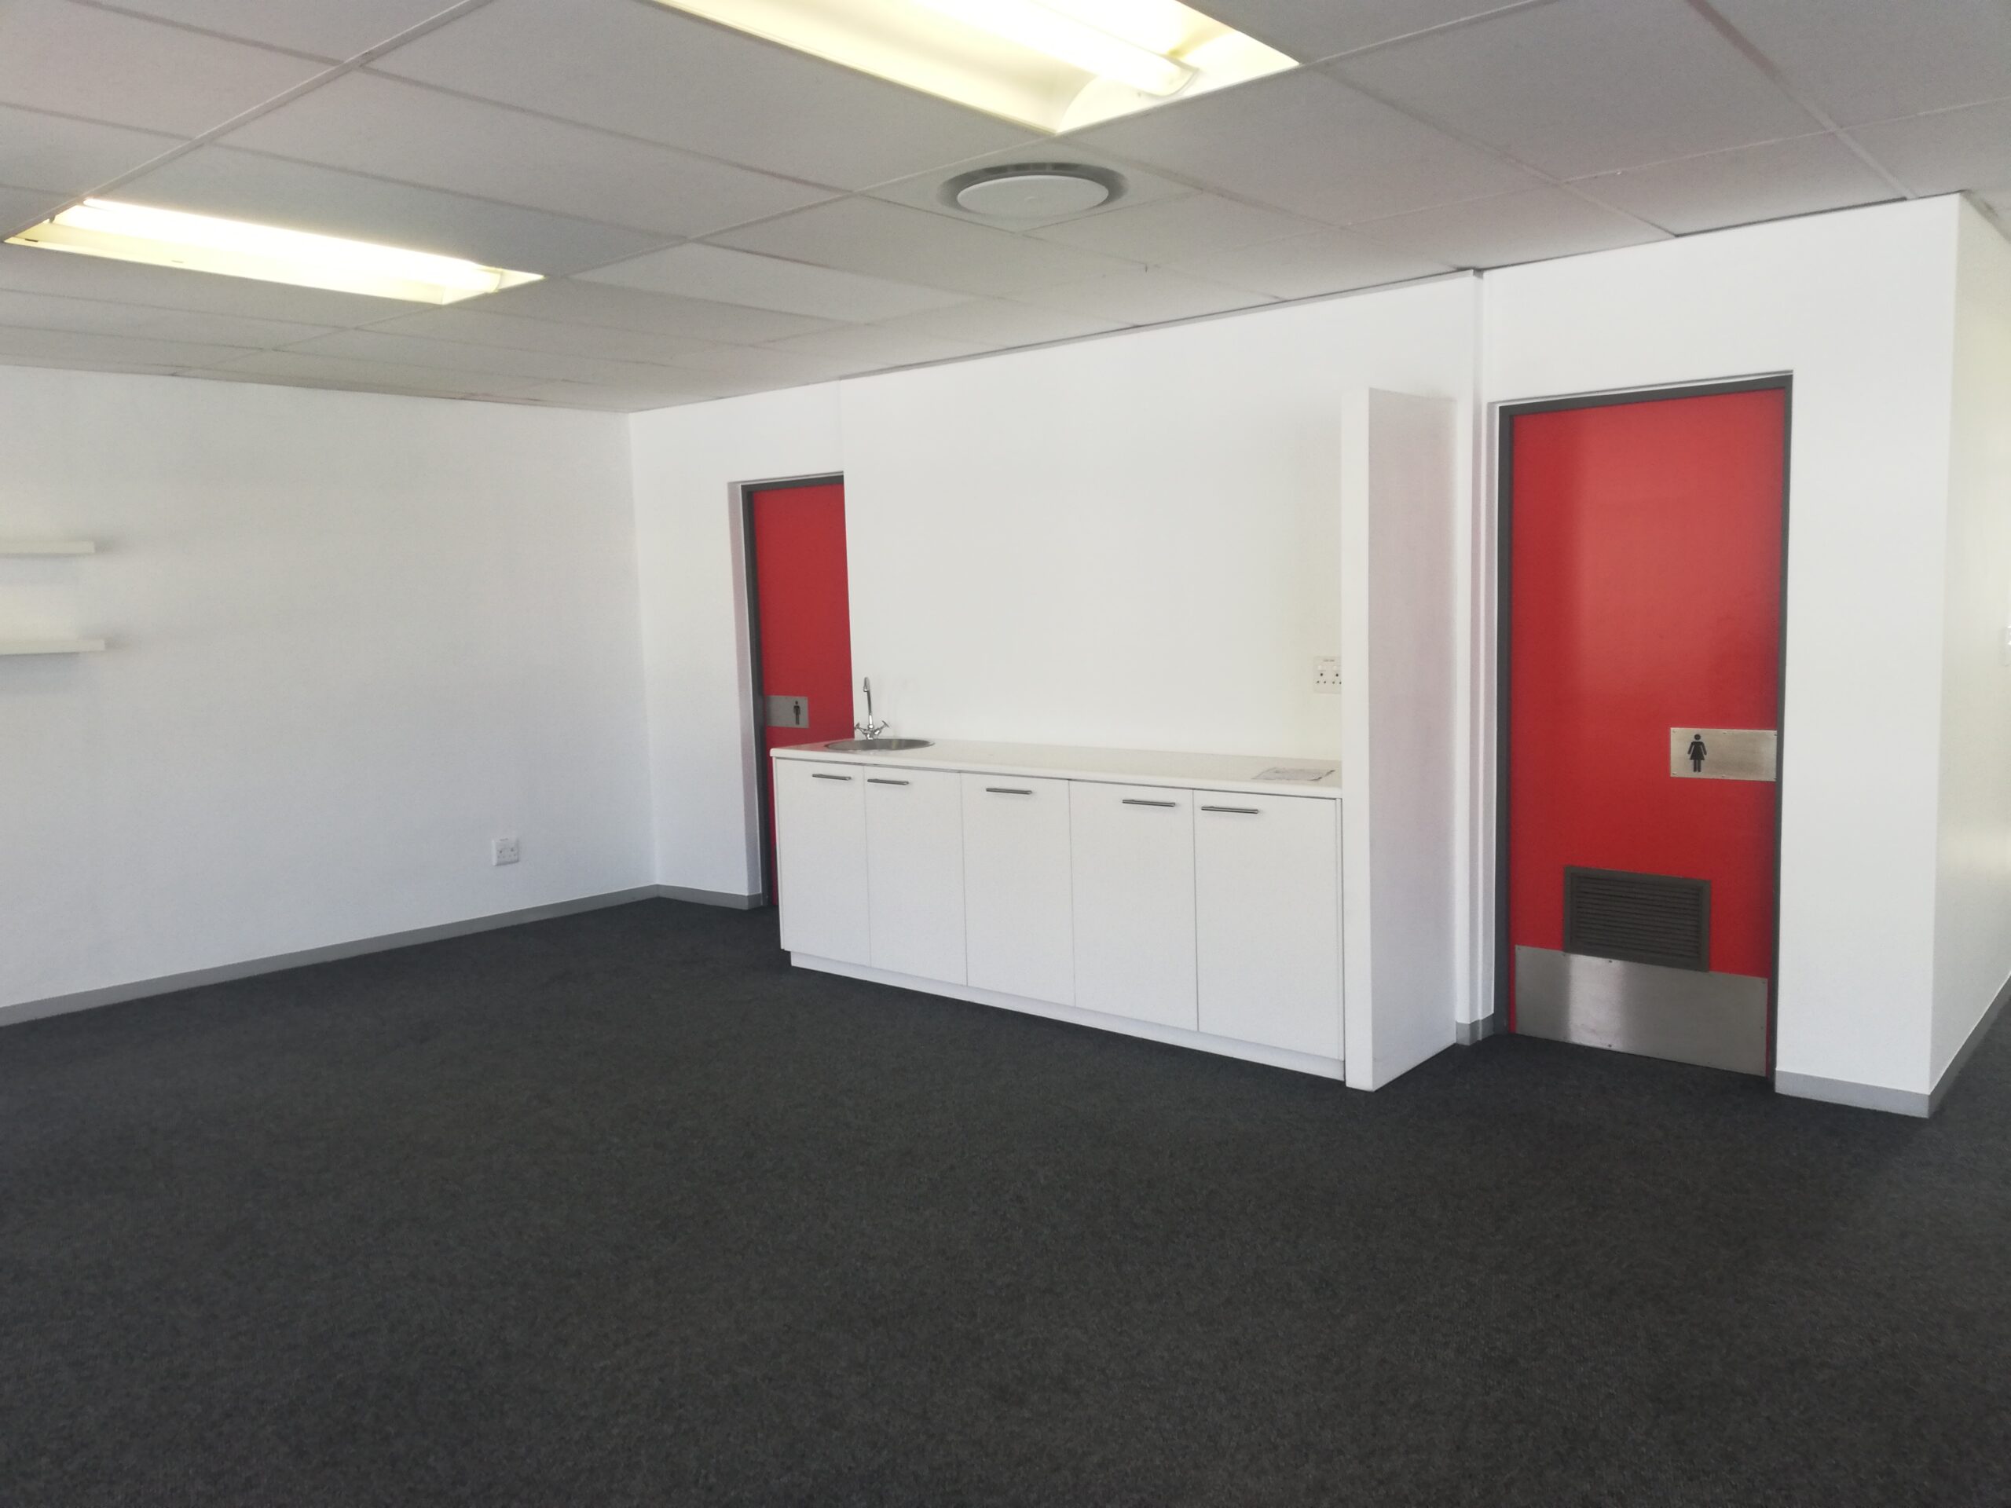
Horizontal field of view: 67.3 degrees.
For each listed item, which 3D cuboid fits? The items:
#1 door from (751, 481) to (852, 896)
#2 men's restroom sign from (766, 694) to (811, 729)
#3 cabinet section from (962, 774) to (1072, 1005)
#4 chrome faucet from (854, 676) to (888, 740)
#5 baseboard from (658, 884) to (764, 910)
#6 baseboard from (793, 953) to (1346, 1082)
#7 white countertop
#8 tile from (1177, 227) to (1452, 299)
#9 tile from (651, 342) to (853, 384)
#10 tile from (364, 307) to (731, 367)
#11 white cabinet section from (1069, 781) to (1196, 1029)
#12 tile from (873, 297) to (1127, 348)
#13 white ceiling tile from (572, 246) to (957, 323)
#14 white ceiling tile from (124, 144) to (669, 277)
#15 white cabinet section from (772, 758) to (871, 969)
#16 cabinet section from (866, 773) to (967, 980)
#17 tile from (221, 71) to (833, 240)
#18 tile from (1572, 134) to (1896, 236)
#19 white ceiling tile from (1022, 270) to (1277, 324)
[{"bbox_3d":[-0.852,-0.231,7.040,0.807,2.013,0.040,3,8,40],"label":"door"},{"bbox_3d":[-1.038,-0.198,7.173,0.300,0.147,0.004,3,8,40],"label":"men's restroom sign"},{"bbox_3d":[0.232,0.441,5.537,0.500,0.788,0.588,3,8,40],"label":"cabinet section"},{"bbox_3d":[-0.572,-0.182,6.316,0.145,0.264,0.165,-2,6,-1],"label":"chrome faucet"},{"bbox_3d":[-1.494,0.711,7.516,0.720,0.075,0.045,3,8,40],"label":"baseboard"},{"bbox_3d":[0.080,0.889,5.390,2.500,0.078,0.020,3,8,40],"label":"baseboard"},{"bbox_3d":[0.212,0.029,5.480,2.547,0.032,0.595,3,8,40],"label":"white countertop"},{"bbox_3d":[0.929,-1.466,4.554,0.588,0.020,0.863,3,8,40],"label":"tile"},{"bbox_3d":[-0.896,-1.581,6.124,0.590,0.018,0.818,3,8,40],"label":"tile"},{"bbox_3d":[-1.572,-1.470,5.315,0.588,0.020,1.188,3,8,40],"label":"tile"},{"bbox_3d":[0.612,0.464,5.212,0.501,0.788,0.588,3,8,40],"label":"white cabinet section"},{"bbox_3d":[0.010,-1.526,5.340,0.590,0.018,0.793,3,8,40],"label":"tile"},{"bbox_3d":[-0.643,-1.424,4.575,0.590,0.018,1.209,3,8,40],"label":"white ceiling tile"},{"bbox_3d":[-1.432,-1.300,3.654,0.590,0.018,1.209,3,8,40],"label":"white ceiling tile"},{"bbox_3d":[-0.528,0.395,6.186,0.503,0.788,0.588,3,8,40],"label":"white cabinet section"},{"bbox_3d":[-0.148,0.418,5.861,0.499,0.788,0.588,3,8,40],"label":"cabinet section"},{"bbox_3d":[-0.972,-1.268,3.246,0.588,0.020,1.188,3,8,40],"label":"tile"},{"bbox_3d":[1.847,-1.420,3.799,0.590,0.018,0.818,3,8,40],"label":"tile"},{"bbox_3d":[0.471,-1.493,4.941,0.588,0.020,0.863,3,8,40],"label":"white ceiling tile"}]

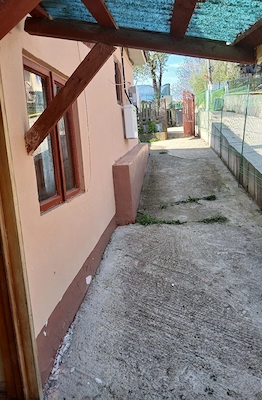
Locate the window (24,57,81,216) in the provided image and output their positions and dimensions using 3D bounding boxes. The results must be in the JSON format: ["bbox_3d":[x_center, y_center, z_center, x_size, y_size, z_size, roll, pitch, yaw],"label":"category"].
[{"bbox_3d":[-0.593,-0.478,2.326,0.090,0.977,0.960,-2,11,8],"label":"window"}]

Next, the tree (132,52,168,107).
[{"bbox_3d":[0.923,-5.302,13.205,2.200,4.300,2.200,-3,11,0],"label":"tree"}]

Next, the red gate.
[{"bbox_3d":[1.852,-2.754,9.620,0.070,1.410,1.060,3,12,29],"label":"red gate"}]

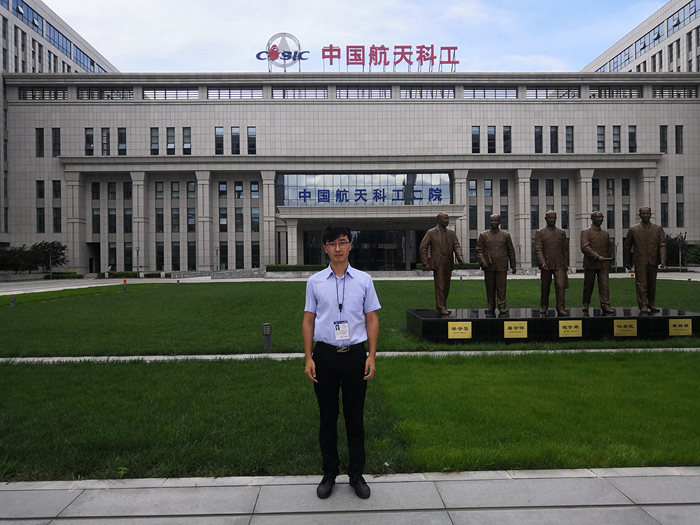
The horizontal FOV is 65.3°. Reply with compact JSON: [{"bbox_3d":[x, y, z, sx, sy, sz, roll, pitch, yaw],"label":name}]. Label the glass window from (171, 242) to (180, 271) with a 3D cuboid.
[{"bbox_3d":[-22.037,-0.753,69.132,1.000,3.608,0.150,-1,0,-2],"label":"glass window"}]

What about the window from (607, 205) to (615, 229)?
[{"bbox_3d":[33.326,-5.774,69.742,0.910,3.000,0.150,-1,0,-2],"label":"window"}]

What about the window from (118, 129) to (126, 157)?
[{"bbox_3d":[-30.666,-16.214,73.438,1.118,3.917,0.200,-1,0,-1],"label":"window"}]

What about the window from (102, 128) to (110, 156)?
[{"bbox_3d":[-30.176,-14.937,67.484,1.001,3.424,0.150,-1,0,-1],"label":"window"}]

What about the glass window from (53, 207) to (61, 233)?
[{"bbox_3d":[-35.401,-5.071,66.082,0.910,3.000,0.150,-1,0,-2],"label":"glass window"}]

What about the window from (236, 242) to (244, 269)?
[{"bbox_3d":[-13.979,-0.877,69.388,1.000,3.507,0.150,-1,0,-2],"label":"window"}]

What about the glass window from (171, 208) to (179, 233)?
[{"bbox_3d":[-24.004,-5.805,75.020,1.145,3.422,0.200,-1,0,-1],"label":"glass window"}]

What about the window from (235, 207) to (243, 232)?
[{"bbox_3d":[-15.282,-5.891,75.238,1.152,3.459,0.200,-1,0,-1],"label":"window"}]

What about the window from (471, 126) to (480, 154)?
[{"bbox_3d":[15.892,-15.388,68.757,1.000,3.476,0.150,-1,0,-2],"label":"window"}]

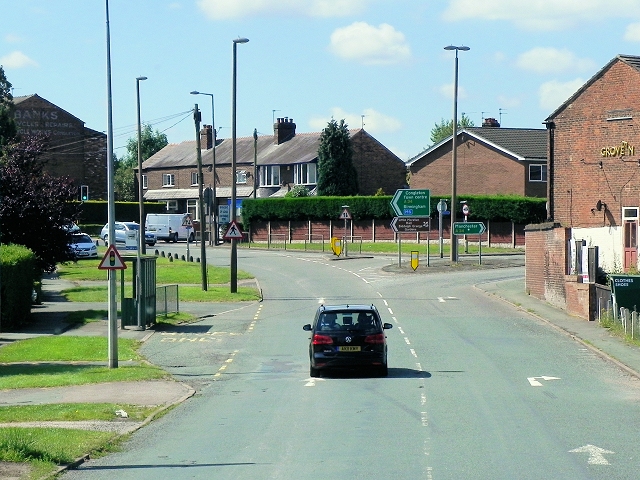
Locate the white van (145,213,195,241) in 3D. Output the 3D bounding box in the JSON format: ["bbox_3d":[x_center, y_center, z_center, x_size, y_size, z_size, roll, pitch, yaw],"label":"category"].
[{"bbox_3d":[-10.750,-0.850,155.000,1.930,1.980,4.750,1,2,20],"label":"white van"}]

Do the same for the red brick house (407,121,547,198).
[{"bbox_3d":[13.739,-3.483,142.580,11.000,7.400,10.600,-1,1,-39],"label":"red brick house"}]

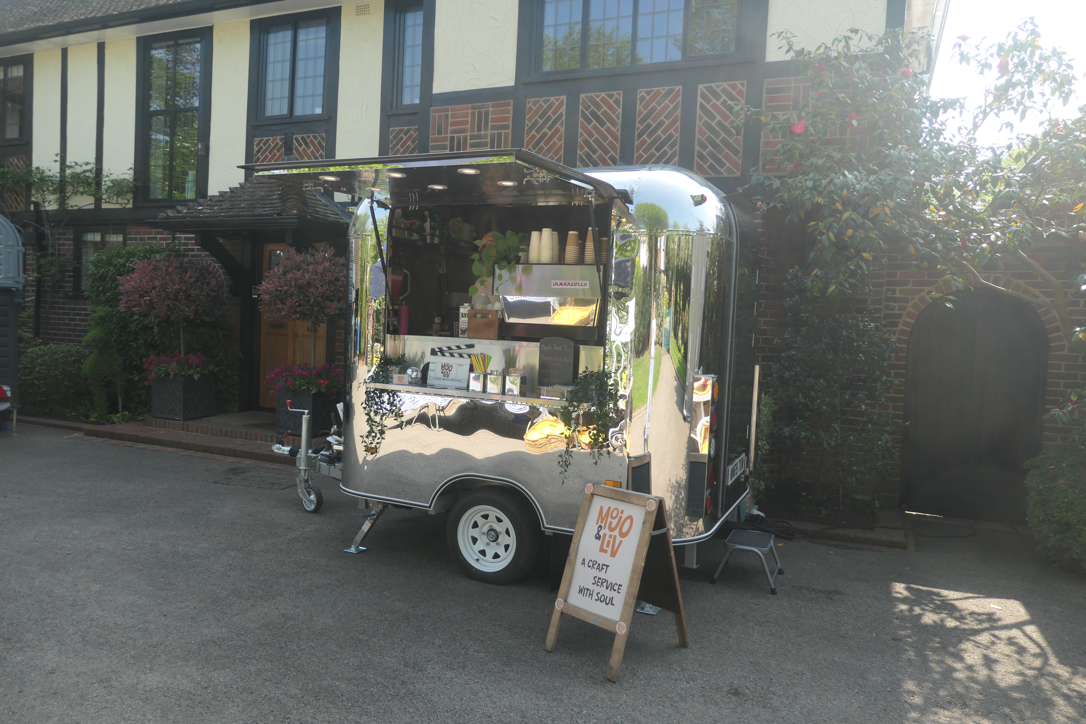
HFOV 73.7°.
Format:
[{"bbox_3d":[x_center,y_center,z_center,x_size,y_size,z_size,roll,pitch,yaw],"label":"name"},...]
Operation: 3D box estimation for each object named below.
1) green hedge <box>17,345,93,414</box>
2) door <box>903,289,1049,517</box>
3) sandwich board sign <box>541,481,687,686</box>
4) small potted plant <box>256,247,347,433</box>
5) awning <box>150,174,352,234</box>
[{"bbox_3d":[-6.686,0.232,9.880,1.250,0.980,0.900,4,2,22],"label":"green hedge"},{"bbox_3d":[3.787,0.370,6.389,1.070,2.040,0.100,4,2,22],"label":"door"},{"bbox_3d":[0.358,0.981,3.418,0.420,0.760,0.540,5,3,41],"label":"sandwich board sign"},{"bbox_3d":[-2.631,-0.241,8.208,1.150,2.100,1.120,4,2,22],"label":"small potted plant"},{"bbox_3d":[-3.490,-1.941,8.687,2.300,0.820,1.000,4,2,22],"label":"awning"}]

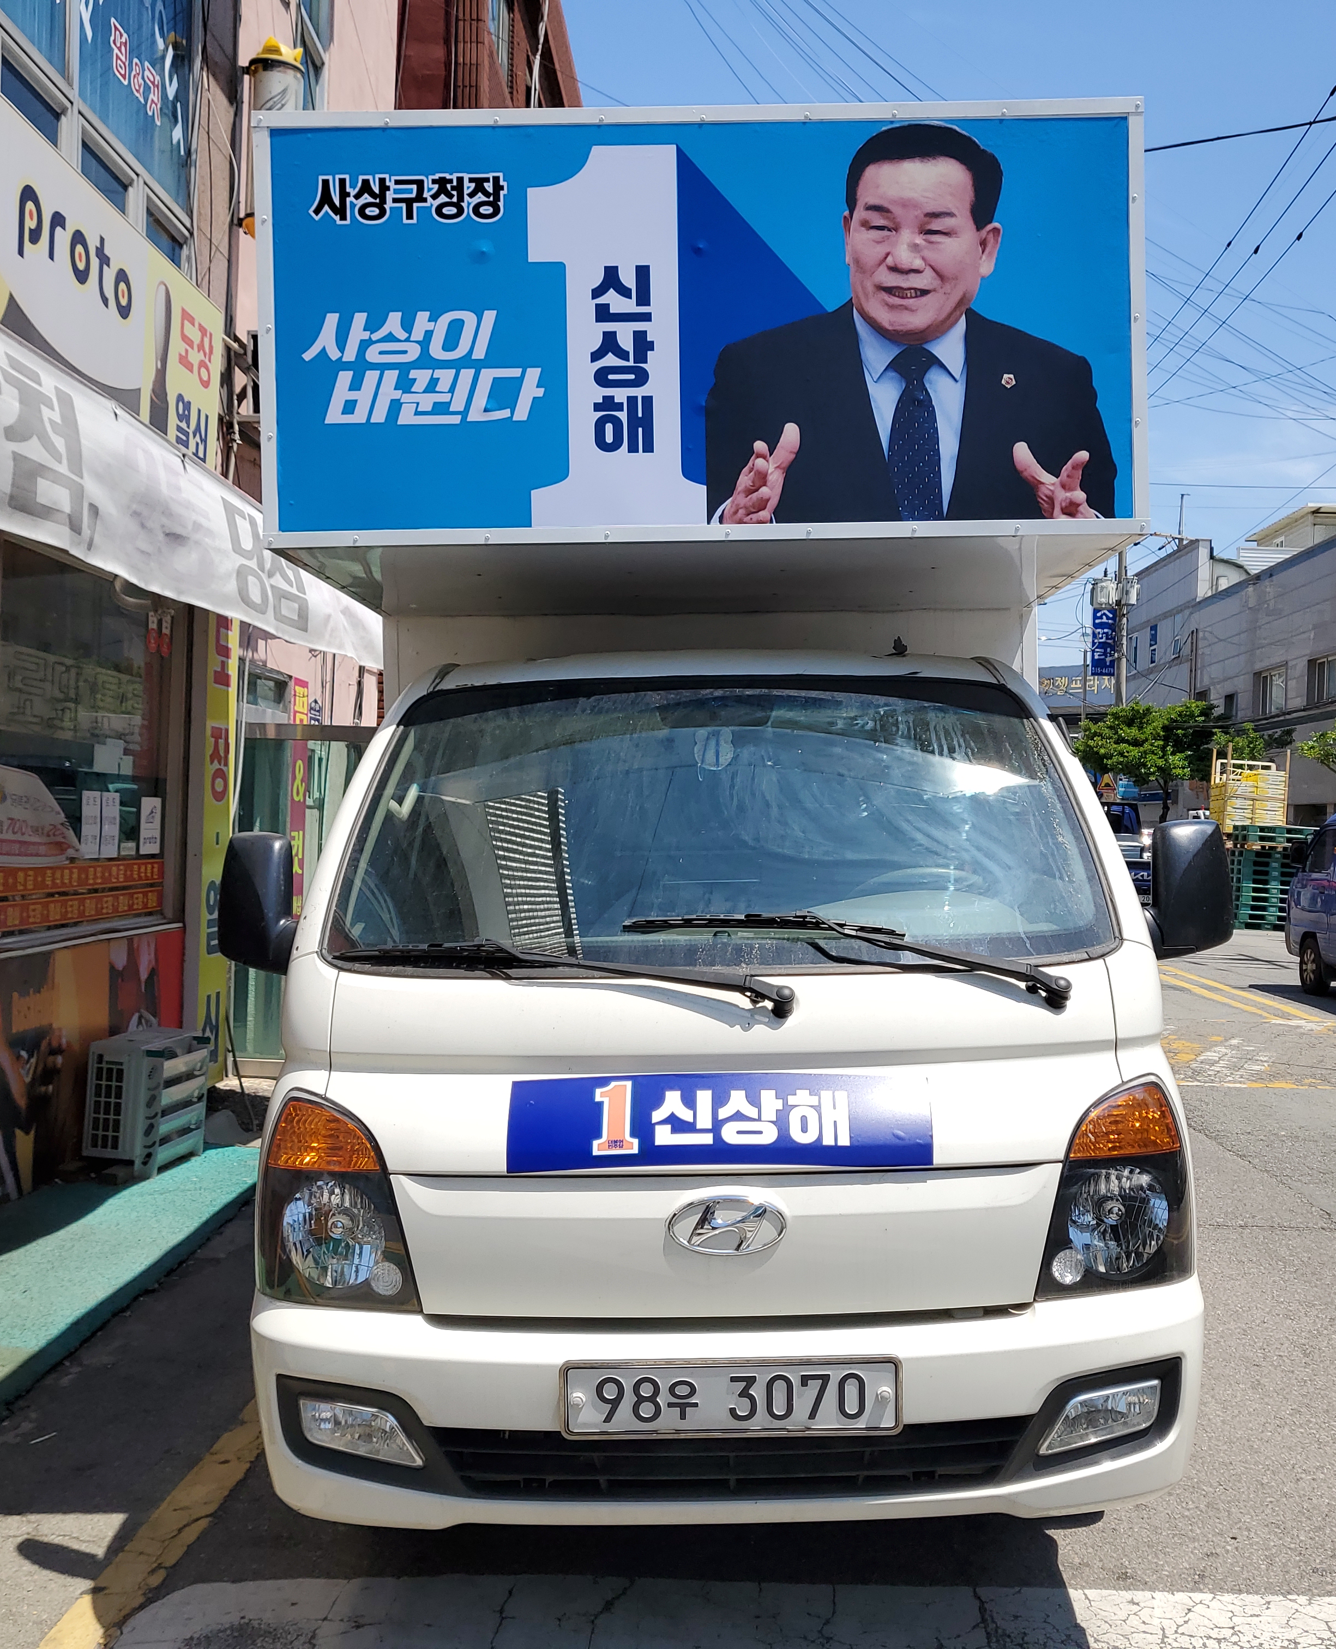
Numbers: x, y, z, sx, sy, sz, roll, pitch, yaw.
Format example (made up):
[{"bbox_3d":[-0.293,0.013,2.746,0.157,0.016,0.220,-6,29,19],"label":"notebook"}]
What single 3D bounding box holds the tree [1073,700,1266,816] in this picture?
[{"bbox_3d":[12.800,-0.840,42.600,4.600,4.700,4.500,2,0,3],"label":"tree"}]

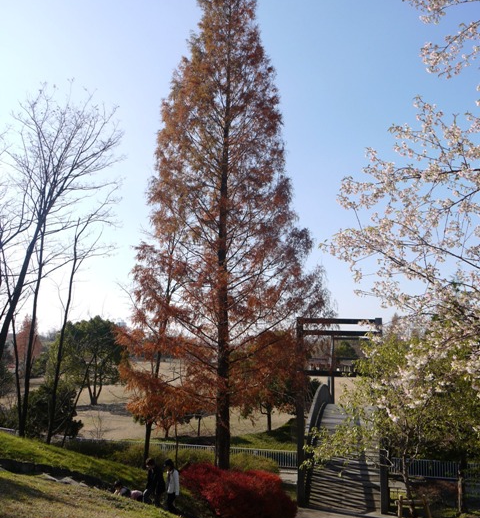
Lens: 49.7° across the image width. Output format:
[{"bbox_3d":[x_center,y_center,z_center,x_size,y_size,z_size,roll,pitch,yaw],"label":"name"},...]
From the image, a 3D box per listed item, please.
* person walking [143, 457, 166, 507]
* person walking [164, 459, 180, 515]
[{"bbox_3d":[-2.423,6.495,14.756,0.620,1.650,0.500,1,-9,-6],"label":"person walking"},{"bbox_3d":[-1.923,6.503,14.654,0.500,1.570,0.450,1,-9,-6],"label":"person walking"}]

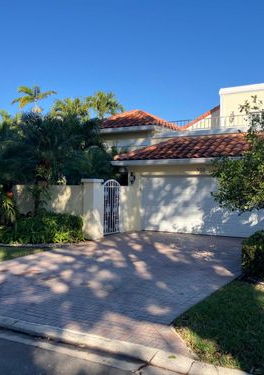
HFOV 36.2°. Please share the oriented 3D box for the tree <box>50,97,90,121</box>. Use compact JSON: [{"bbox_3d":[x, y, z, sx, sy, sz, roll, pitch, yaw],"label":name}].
[{"bbox_3d":[-4.258,-2.400,28.000,3.000,7.900,3.000,0,0,0],"label":"tree"}]

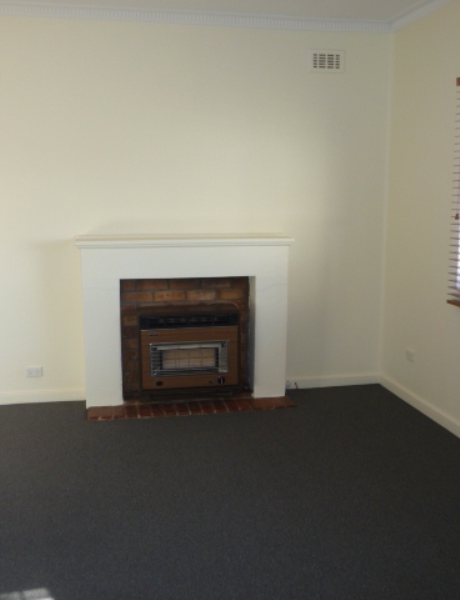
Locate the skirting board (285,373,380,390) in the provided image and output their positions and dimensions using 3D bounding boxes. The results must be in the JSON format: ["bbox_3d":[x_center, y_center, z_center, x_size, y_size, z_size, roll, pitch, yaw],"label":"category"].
[{"bbox_3d":[0.798,0.643,5.153,0.838,0.085,0.018,-2,10,-11],"label":"skirting board"}]

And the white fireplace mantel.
[{"bbox_3d":[-0.312,0.146,4.724,1.540,1.207,0.252,-2,10,-11],"label":"white fireplace mantel"}]

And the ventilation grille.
[{"bbox_3d":[0.714,-1.745,4.741,0.263,0.157,0.015,-2,10,-11],"label":"ventilation grille"}]

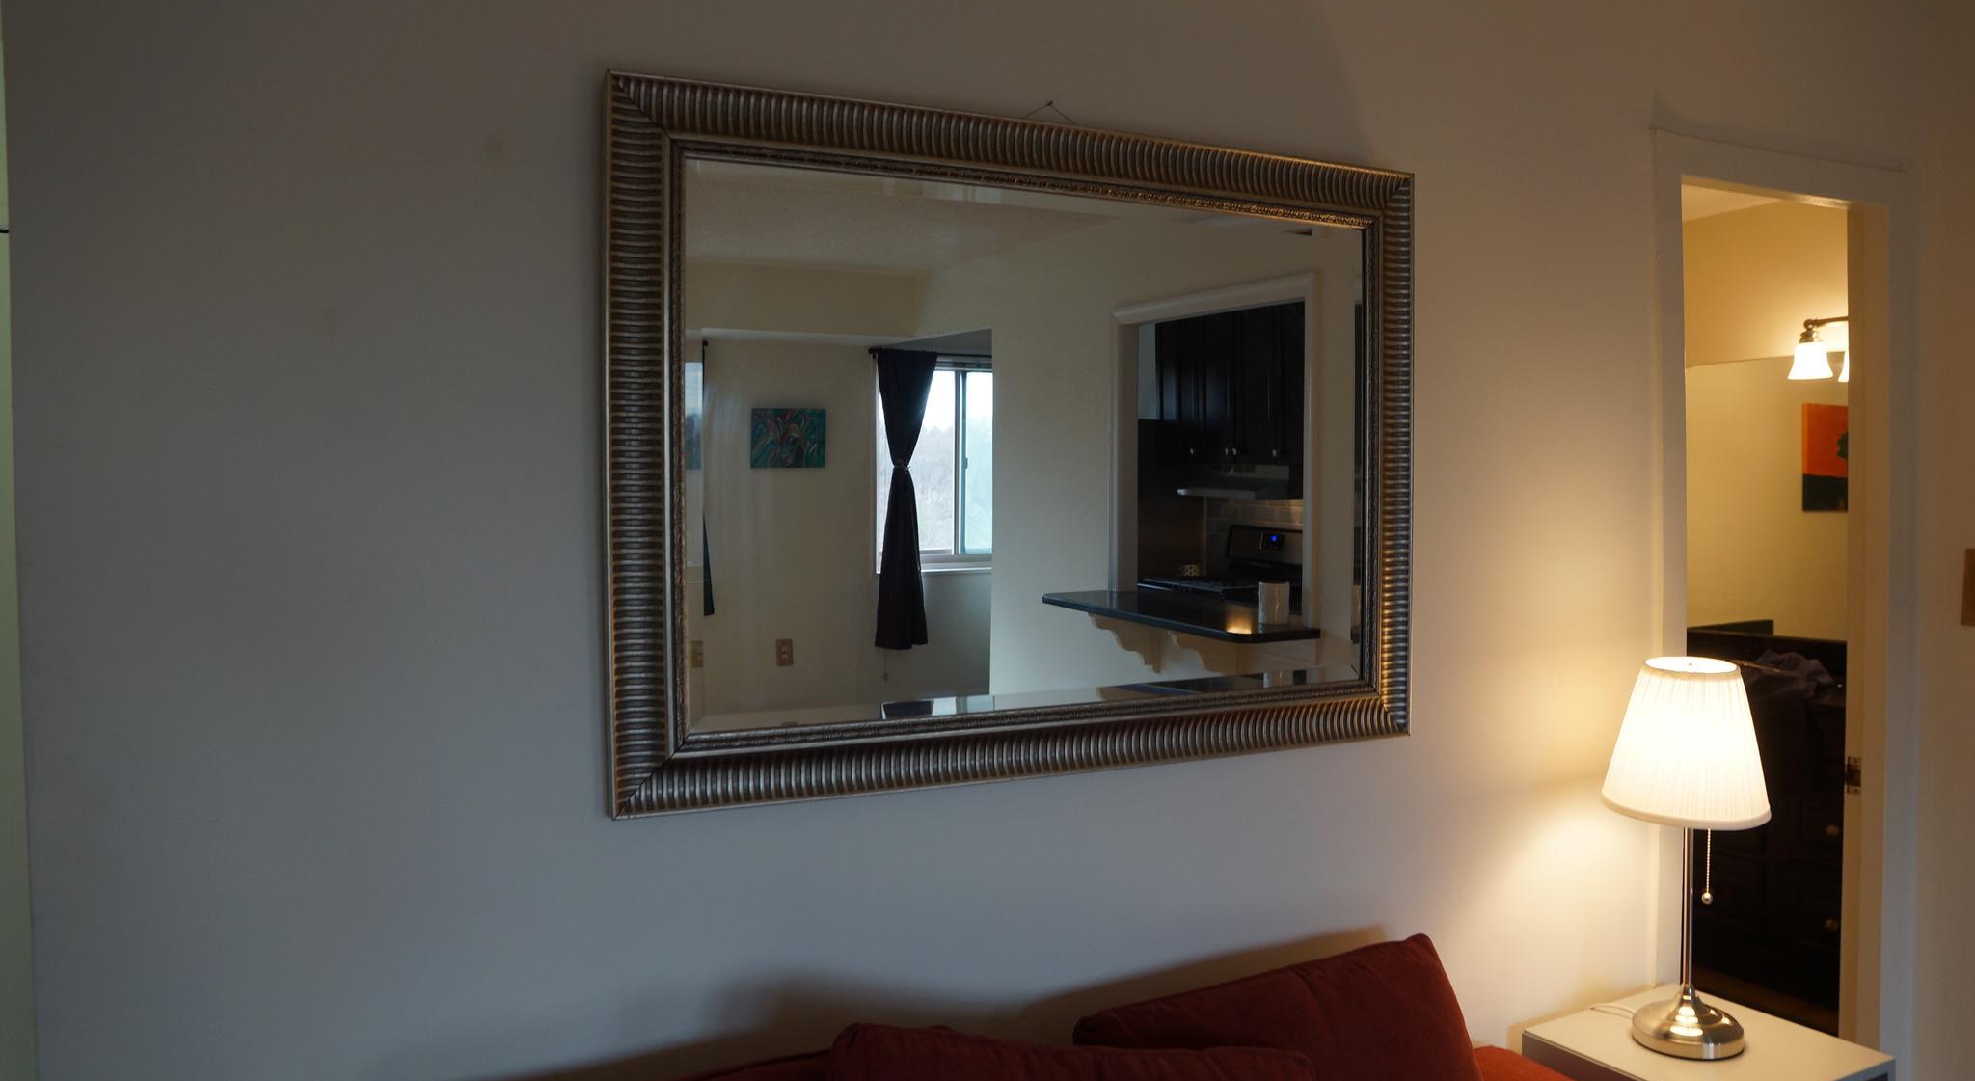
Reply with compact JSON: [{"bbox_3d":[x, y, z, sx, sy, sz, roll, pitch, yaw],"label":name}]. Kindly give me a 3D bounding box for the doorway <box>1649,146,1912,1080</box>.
[{"bbox_3d":[1.423,0.366,2.413,0.715,2.112,0.130,-1,1,-25],"label":"doorway"}]

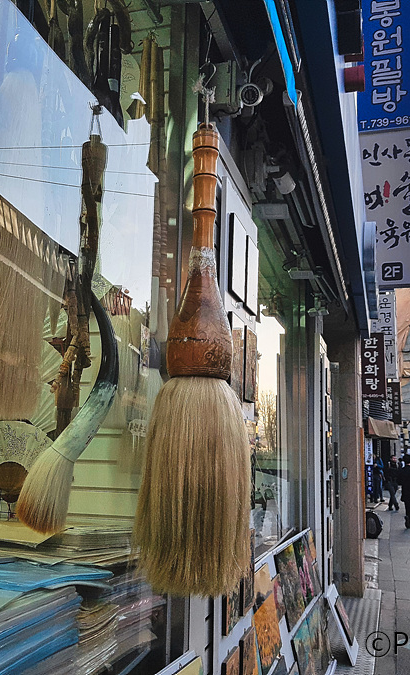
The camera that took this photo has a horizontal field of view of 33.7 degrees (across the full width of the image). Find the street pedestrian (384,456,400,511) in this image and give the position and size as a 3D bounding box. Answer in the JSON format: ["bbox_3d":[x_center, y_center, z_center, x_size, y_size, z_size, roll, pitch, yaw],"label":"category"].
[{"bbox_3d":[5.829,4.545,21.144,0.510,1.685,0.500,0,-10,8],"label":"street pedestrian"}]

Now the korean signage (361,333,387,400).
[{"bbox_3d":[4.701,0.817,18.954,0.760,1.911,0.180,-2,-10,17],"label":"korean signage"}]

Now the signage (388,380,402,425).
[{"bbox_3d":[6.405,2.217,22.857,0.445,1.413,0.150,-2,-10,18],"label":"signage"}]

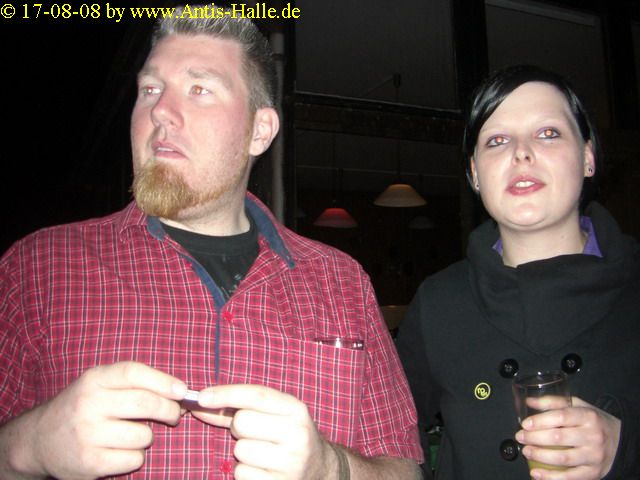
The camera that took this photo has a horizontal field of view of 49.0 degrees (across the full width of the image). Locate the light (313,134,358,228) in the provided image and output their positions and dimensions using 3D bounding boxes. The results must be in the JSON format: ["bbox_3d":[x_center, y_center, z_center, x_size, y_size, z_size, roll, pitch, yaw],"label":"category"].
[{"bbox_3d":[0.142,-0.599,6.550,0.420,0.930,0.420,-1,-8,0],"label":"light"}]

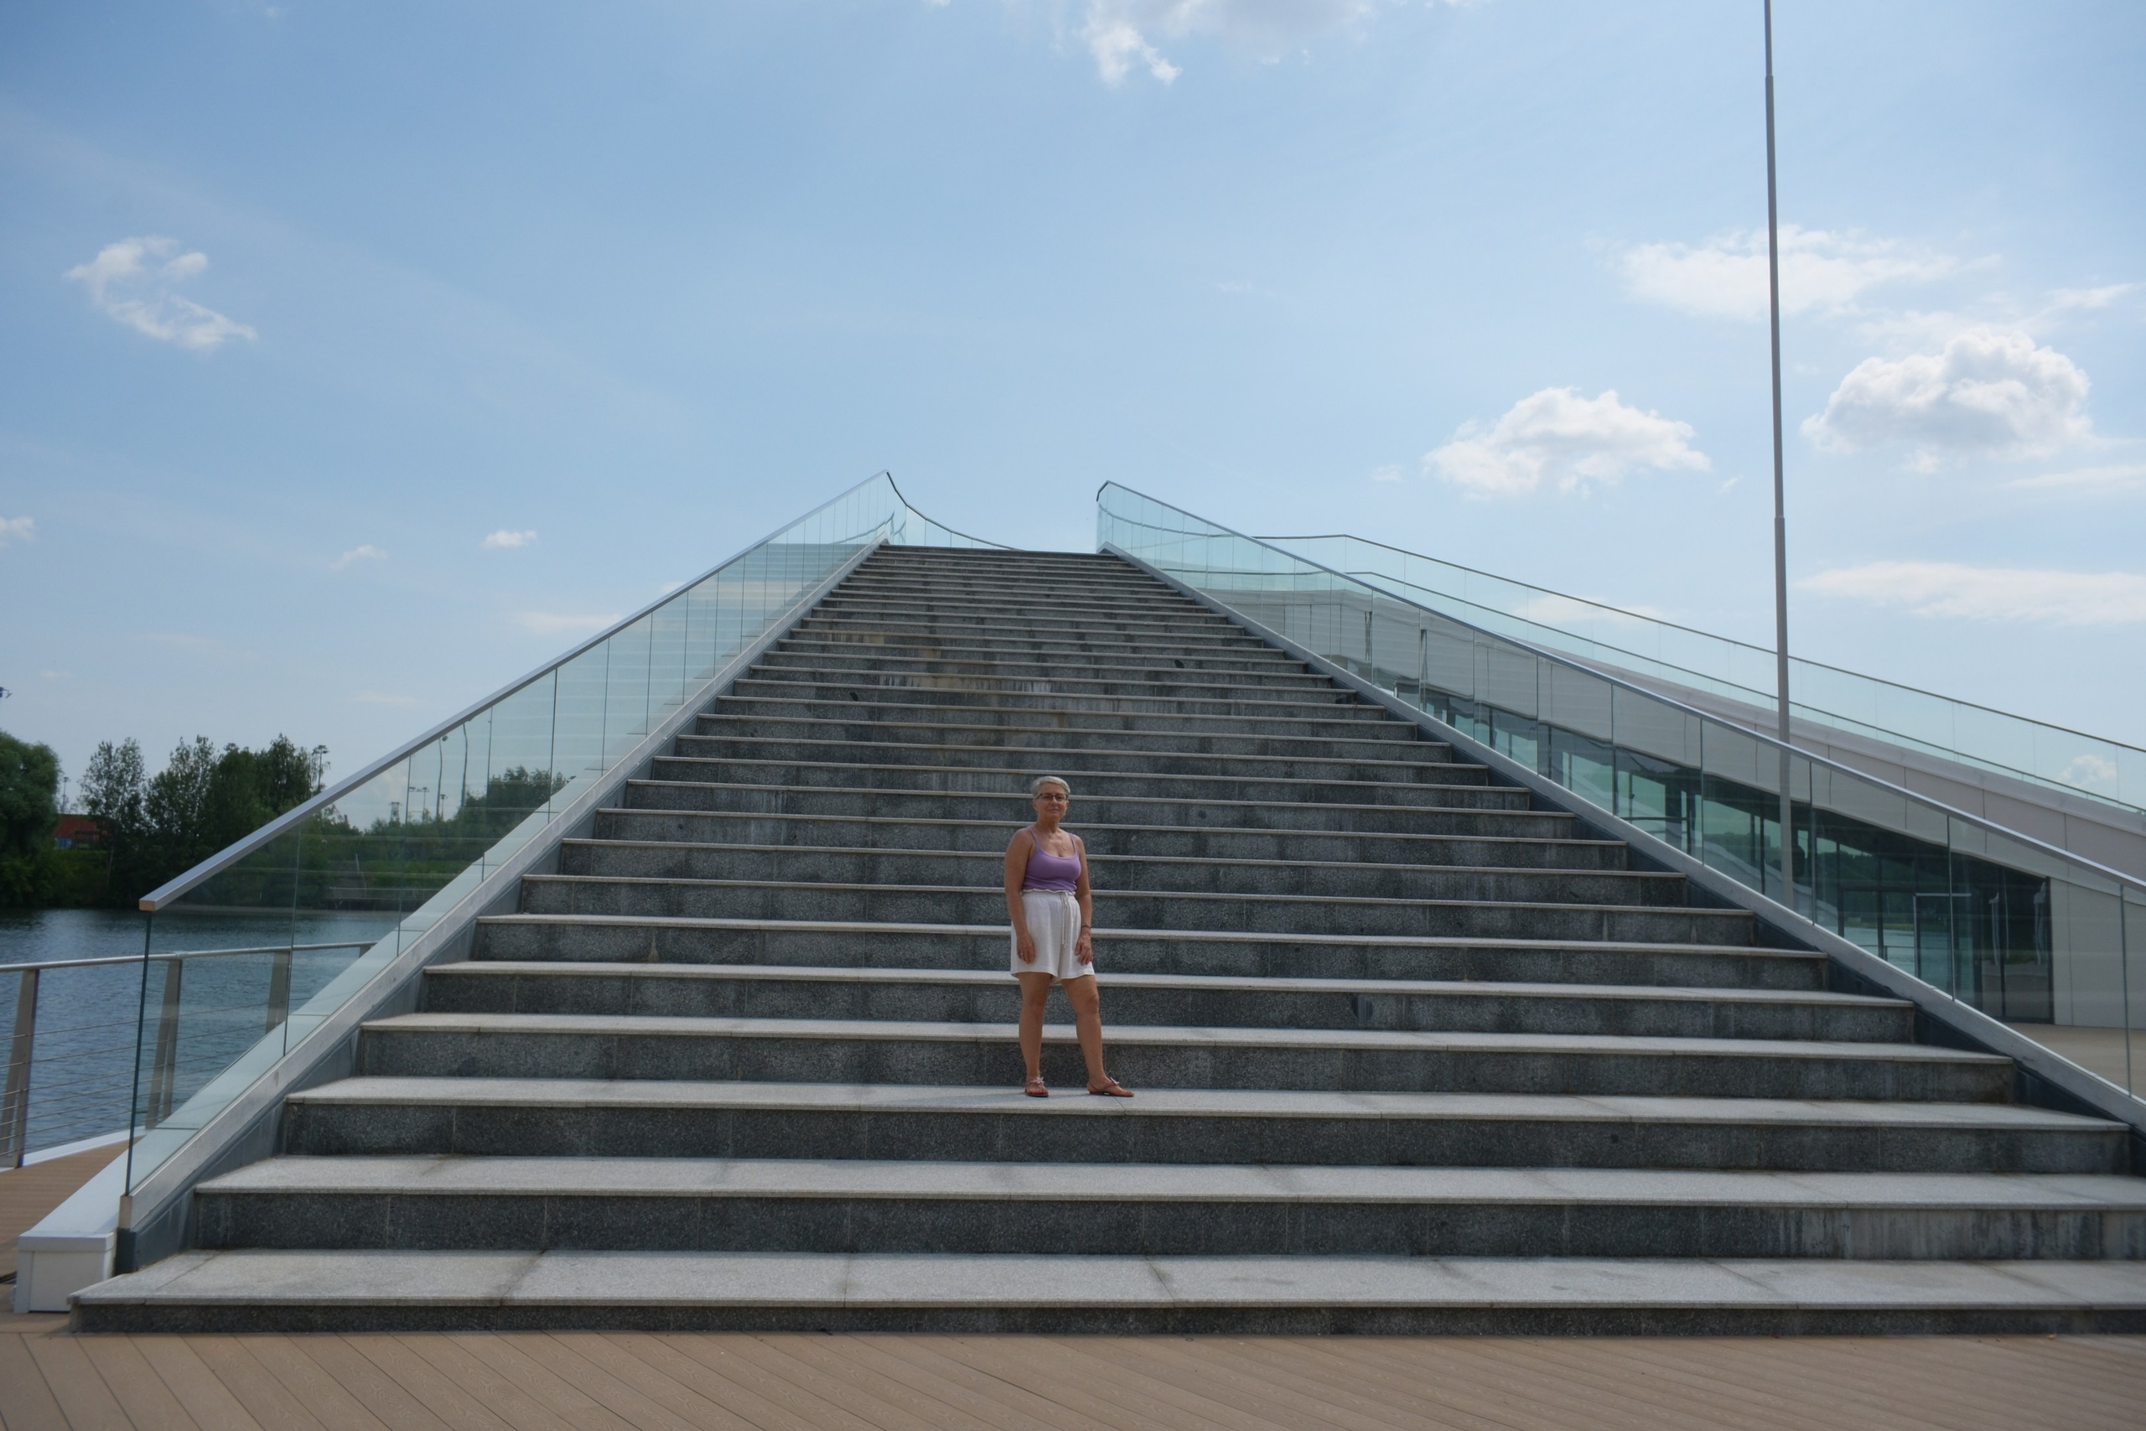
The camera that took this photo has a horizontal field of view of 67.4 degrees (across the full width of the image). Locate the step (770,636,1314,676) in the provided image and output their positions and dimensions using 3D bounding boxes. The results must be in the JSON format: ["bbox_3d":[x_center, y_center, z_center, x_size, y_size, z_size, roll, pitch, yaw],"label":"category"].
[{"bbox_3d":[-0.345,-0.599,19.437,6.287,0.247,0.743,2,-6,-6],"label":"step"}]

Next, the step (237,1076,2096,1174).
[{"bbox_3d":[0.874,2.054,8.059,8.974,0.247,0.743,2,-6,-6],"label":"step"}]

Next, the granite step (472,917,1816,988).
[{"bbox_3d":[0.630,1.523,10.335,8.436,0.247,0.743,2,-6,-6],"label":"granite step"}]

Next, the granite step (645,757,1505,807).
[{"bbox_3d":[0.224,0.639,14.127,7.541,0.247,0.743,2,-6,-6],"label":"granite step"}]

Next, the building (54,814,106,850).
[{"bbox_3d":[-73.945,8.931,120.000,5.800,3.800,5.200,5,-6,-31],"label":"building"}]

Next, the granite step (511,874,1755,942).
[{"bbox_3d":[0.549,1.346,11.093,8.257,0.247,0.743,2,-6,-6],"label":"granite step"}]

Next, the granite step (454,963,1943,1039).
[{"bbox_3d":[0.712,1.700,9.576,8.615,0.247,0.743,2,-6,-6],"label":"granite step"}]

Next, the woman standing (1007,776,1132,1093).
[{"bbox_3d":[-0.037,1.105,8.080,0.530,1.592,0.400,4,-6,-25],"label":"woman standing"}]

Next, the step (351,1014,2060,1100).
[{"bbox_3d":[0.793,1.877,8.818,8.795,0.247,0.743,2,-6,-6],"label":"step"}]

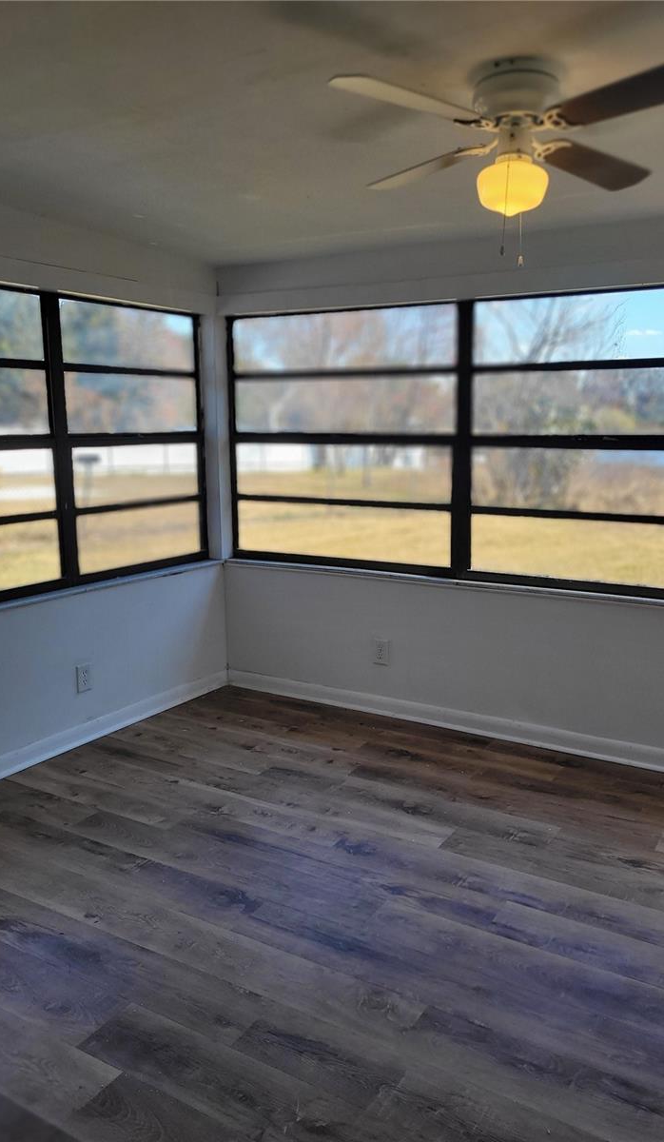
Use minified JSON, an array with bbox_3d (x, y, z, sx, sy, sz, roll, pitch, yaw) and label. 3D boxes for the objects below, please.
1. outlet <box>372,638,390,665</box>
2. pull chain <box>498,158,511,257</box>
[{"bbox_3d":[0.246,0.404,4.256,0.080,0.122,0.010,6,12,32],"label":"outlet"},{"bbox_3d":[0.405,-0.846,1.998,0.020,0.225,0.020,2,10,11],"label":"pull chain"}]

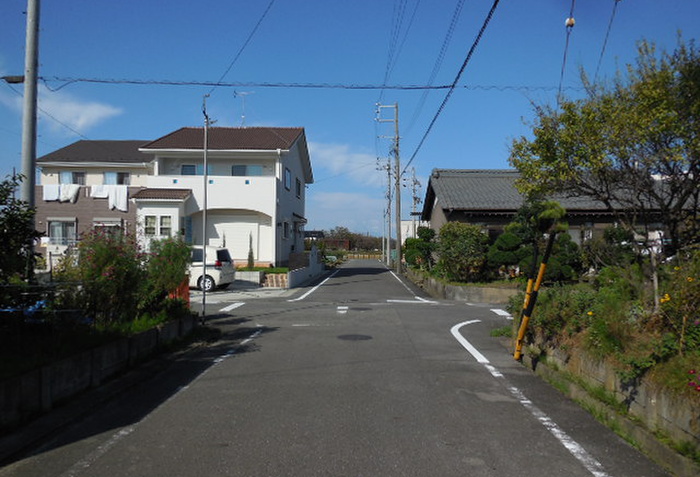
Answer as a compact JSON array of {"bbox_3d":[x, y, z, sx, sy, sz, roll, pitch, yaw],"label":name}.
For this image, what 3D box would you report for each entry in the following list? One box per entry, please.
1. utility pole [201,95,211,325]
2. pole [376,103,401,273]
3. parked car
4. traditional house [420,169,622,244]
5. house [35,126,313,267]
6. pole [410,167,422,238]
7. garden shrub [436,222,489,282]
[{"bbox_3d":[-3.040,-0.610,10.750,0.220,4.870,0.170,0,-1,0],"label":"utility pole"},{"bbox_3d":[2.650,-3.480,34.950,1.650,11.770,0.400,0,-1,2],"label":"pole"},{"bbox_3d":[-6.830,1.200,20.300,4.150,1.700,1.690,0,-1,7],"label":"parked car"},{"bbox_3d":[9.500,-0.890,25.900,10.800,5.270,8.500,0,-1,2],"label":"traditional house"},{"bbox_3d":[-9.900,-2.570,30.600,14.200,8.270,11.400,0,-1,1],"label":"house"},{"bbox_3d":[7.400,-2.450,57.000,1.300,10.900,0.500,0,-1,2],"label":"pole"},{"bbox_3d":[4.160,0.520,18.700,1.950,2.200,1.900,0,-1,0],"label":"garden shrub"}]

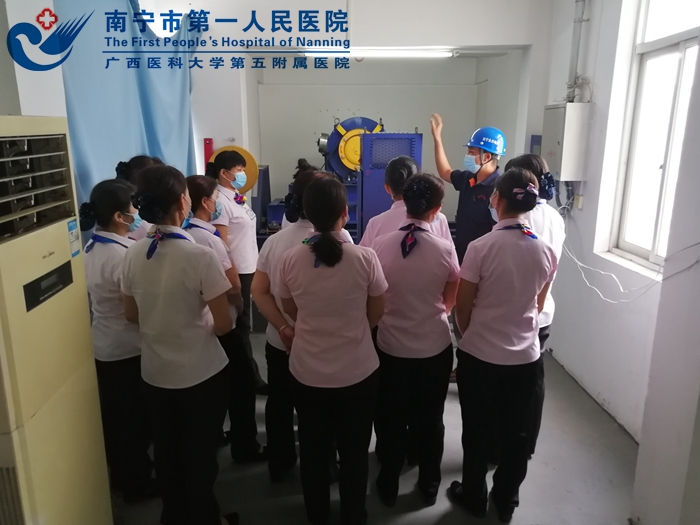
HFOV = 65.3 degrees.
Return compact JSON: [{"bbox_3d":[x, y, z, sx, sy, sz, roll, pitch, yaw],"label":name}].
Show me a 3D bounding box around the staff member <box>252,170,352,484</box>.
[{"bbox_3d":[-0.235,0.332,2.803,0.470,1.590,0.330,6,14,24],"label":"staff member"}]

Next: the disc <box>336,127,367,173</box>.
[{"bbox_3d":[0.080,-1.000,4.900,0.390,0.390,0.080,0,13,0],"label":"disc"}]

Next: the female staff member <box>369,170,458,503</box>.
[{"bbox_3d":[0.305,0.379,2.609,0.430,1.585,0.300,3,13,14],"label":"female staff member"}]

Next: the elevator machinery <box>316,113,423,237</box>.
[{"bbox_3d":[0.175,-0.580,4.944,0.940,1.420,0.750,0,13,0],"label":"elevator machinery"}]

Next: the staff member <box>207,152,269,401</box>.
[{"bbox_3d":[-0.730,0.112,3.615,0.370,1.660,0.440,1,13,5],"label":"staff member"}]

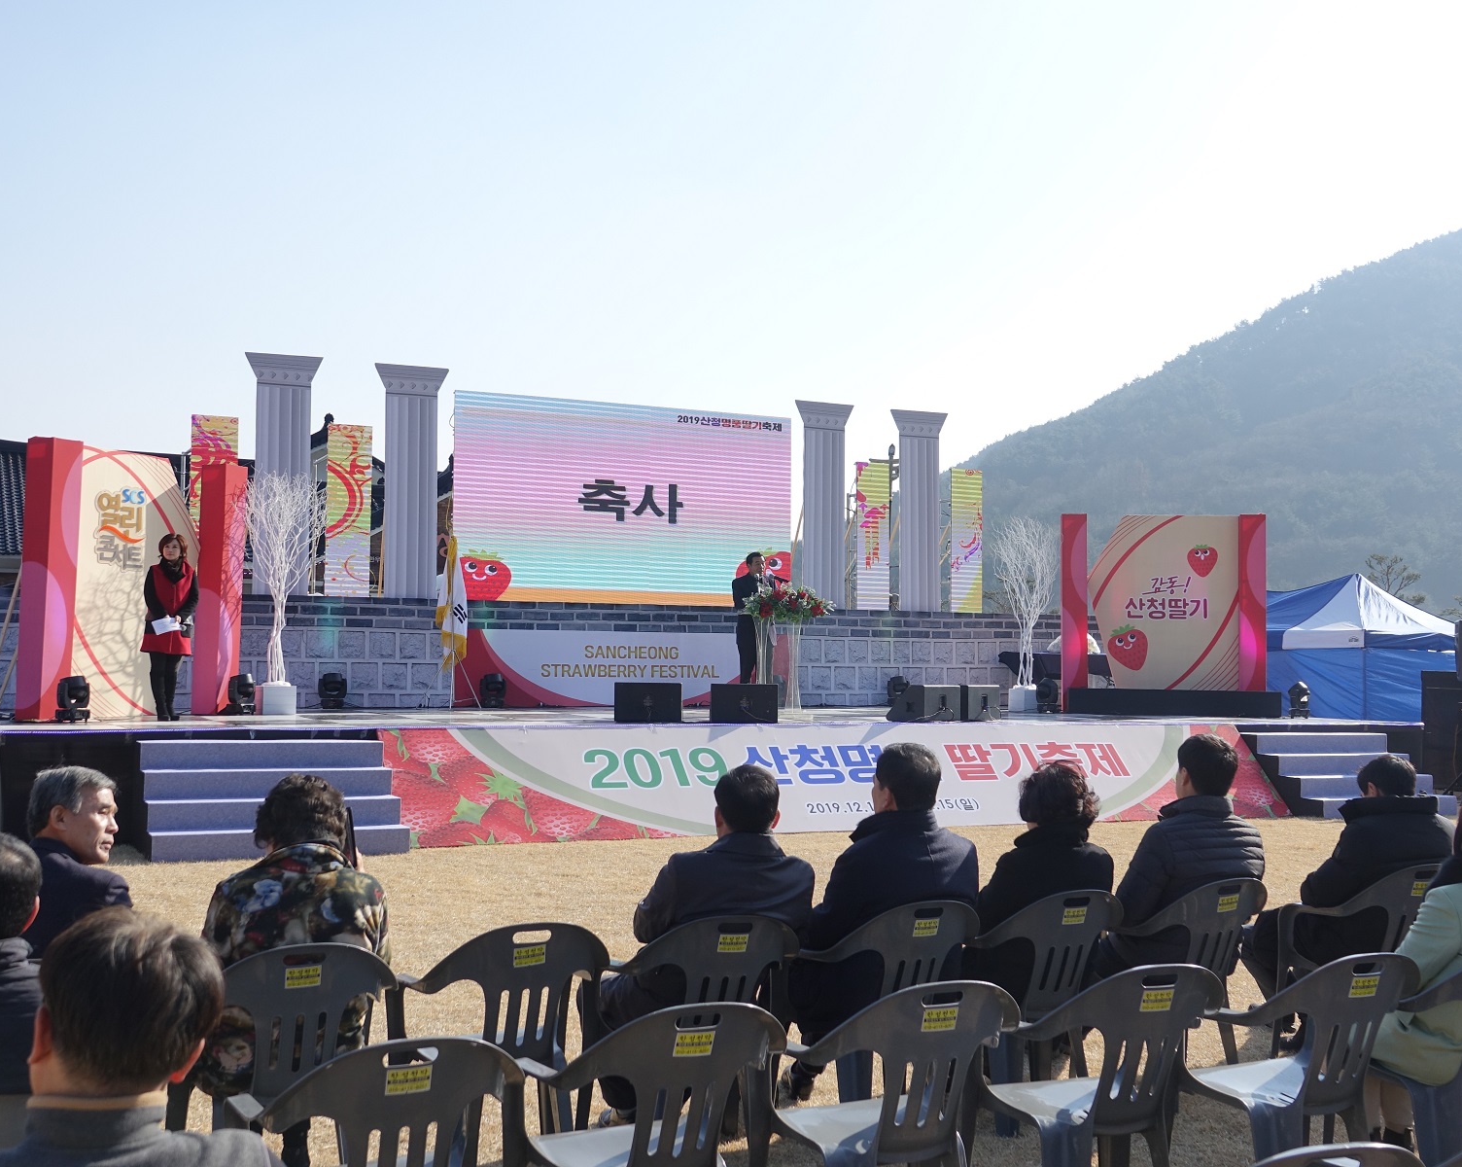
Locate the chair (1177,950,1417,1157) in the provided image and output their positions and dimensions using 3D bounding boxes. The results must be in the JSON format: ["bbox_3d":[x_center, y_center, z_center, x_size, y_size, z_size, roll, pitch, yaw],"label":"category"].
[{"bbox_3d":[1.435,1.264,4.072,0.565,0.760,0.540,2,-3,-25],"label":"chair"}]

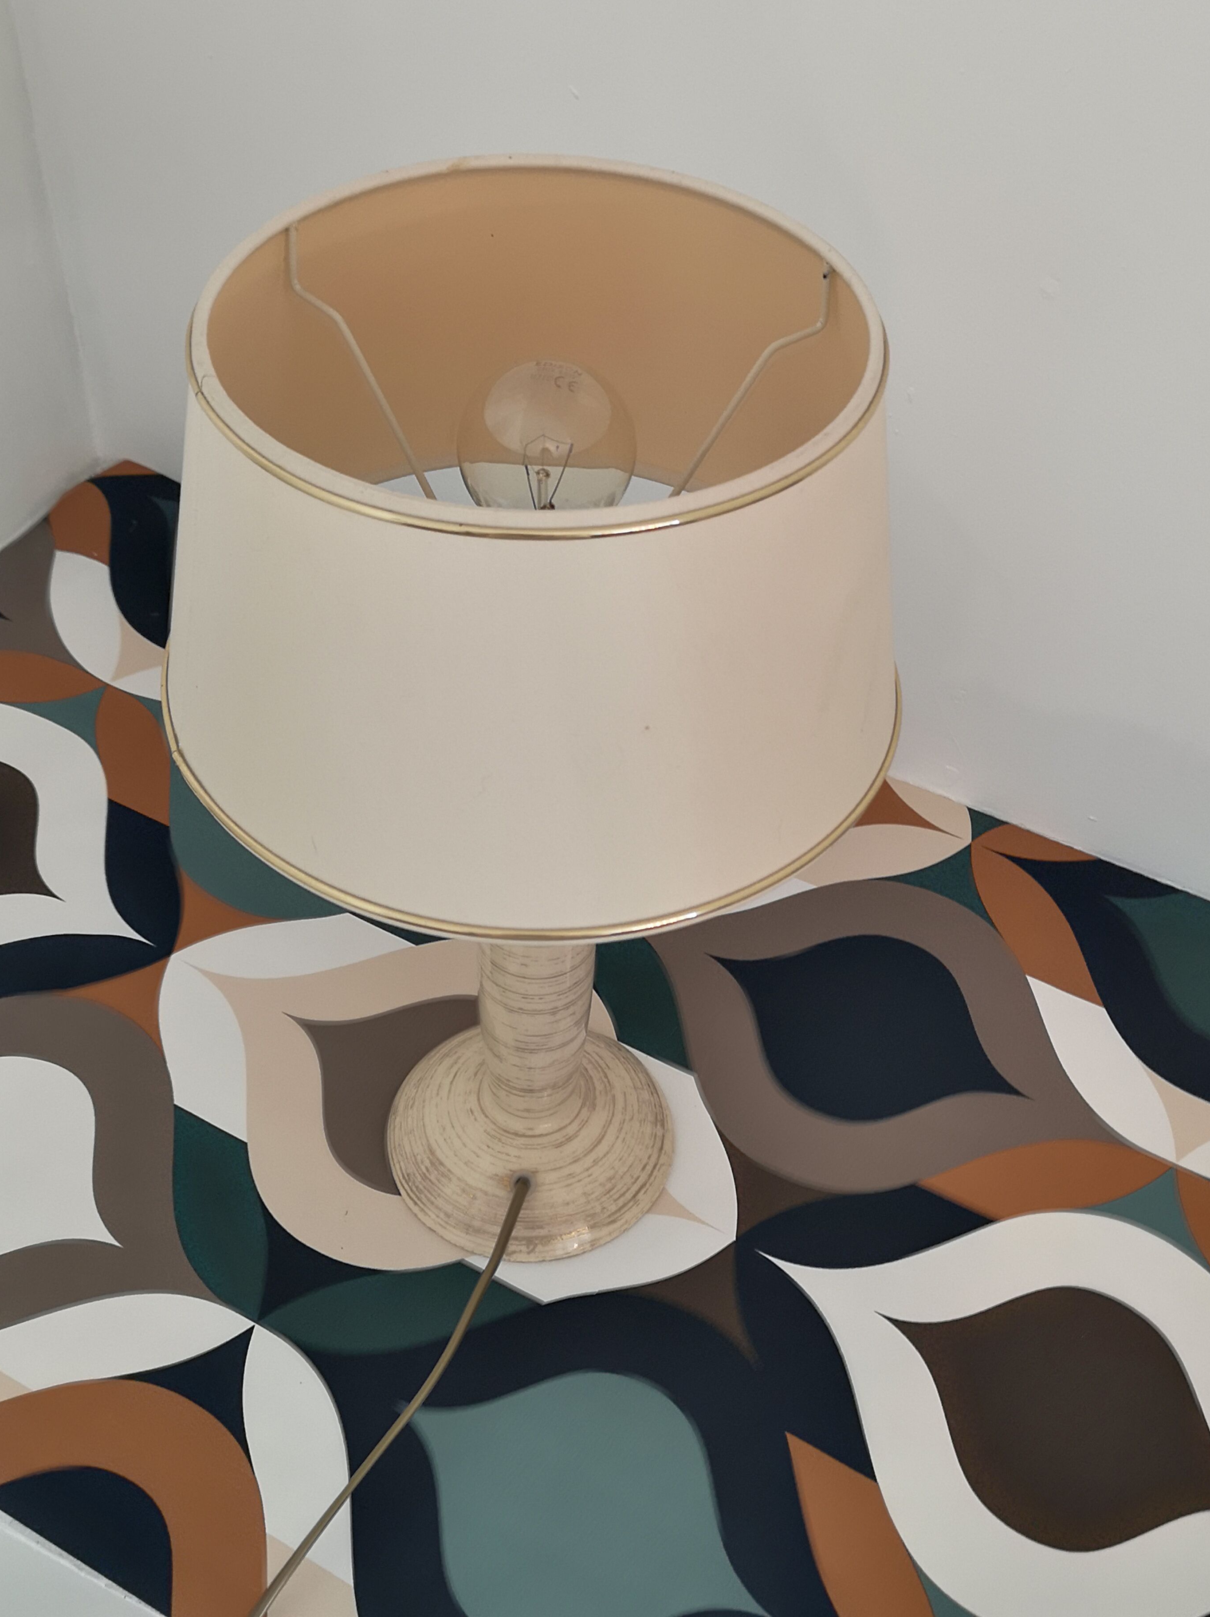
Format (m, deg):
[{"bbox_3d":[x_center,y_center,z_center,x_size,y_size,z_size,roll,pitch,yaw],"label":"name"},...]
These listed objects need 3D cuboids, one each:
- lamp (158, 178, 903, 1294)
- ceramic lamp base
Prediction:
[{"bbox_3d":[-0.028,0.002,0.737,0.268,0.437,0.268,3,45,0],"label":"lamp"},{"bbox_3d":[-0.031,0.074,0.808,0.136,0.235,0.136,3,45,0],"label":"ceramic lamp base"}]

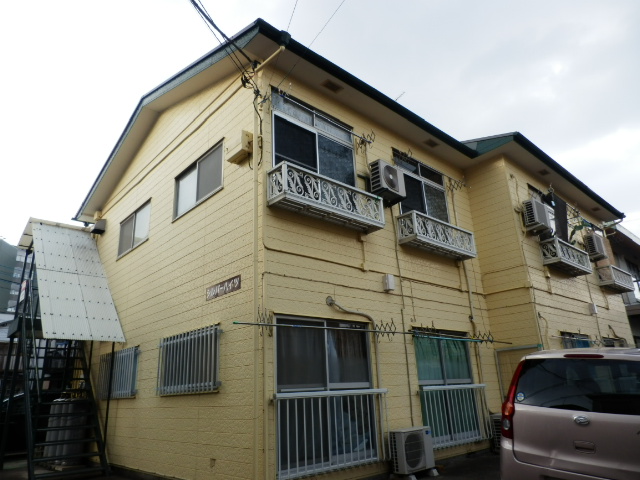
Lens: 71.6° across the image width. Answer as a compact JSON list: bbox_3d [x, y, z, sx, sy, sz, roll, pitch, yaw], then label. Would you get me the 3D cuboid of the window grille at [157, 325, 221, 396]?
[{"bbox_3d":[-1.908,1.738,6.305,0.100,0.839,1.750,14,-25,-40],"label":"window grille"}]

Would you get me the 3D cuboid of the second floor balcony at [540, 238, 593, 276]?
[{"bbox_3d":[5.427,0.416,9.732,1.868,0.496,0.325,14,-25,-40],"label":"second floor balcony"}]

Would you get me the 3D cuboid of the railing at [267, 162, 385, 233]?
[{"bbox_3d":[0.145,-0.531,6.253,1.886,0.483,0.376,14,-25,-40],"label":"railing"}]

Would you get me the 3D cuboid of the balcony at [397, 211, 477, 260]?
[{"bbox_3d":[2.168,-0.030,8.058,1.910,0.472,0.342,14,-25,-40],"label":"balcony"}]

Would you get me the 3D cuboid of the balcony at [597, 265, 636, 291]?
[{"bbox_3d":[8.020,1.100,11.995,1.833,0.458,0.328,14,-25,-40],"label":"balcony"}]

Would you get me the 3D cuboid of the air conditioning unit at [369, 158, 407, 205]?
[{"bbox_3d":[1.145,-0.974,7.441,0.634,0.510,0.235,14,-25,-40],"label":"air conditioning unit"}]

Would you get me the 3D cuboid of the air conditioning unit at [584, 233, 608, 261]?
[{"bbox_3d":[7.179,0.184,11.529,0.657,0.522,0.230,14,-25,-40],"label":"air conditioning unit"}]

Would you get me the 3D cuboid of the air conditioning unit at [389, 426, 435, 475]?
[{"bbox_3d":[1.266,2.851,6.027,0.639,0.508,0.231,14,-25,-40],"label":"air conditioning unit"}]

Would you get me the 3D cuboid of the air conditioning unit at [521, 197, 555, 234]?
[{"bbox_3d":[4.478,-0.485,9.135,0.651,0.518,0.242,14,-25,-40],"label":"air conditioning unit"}]

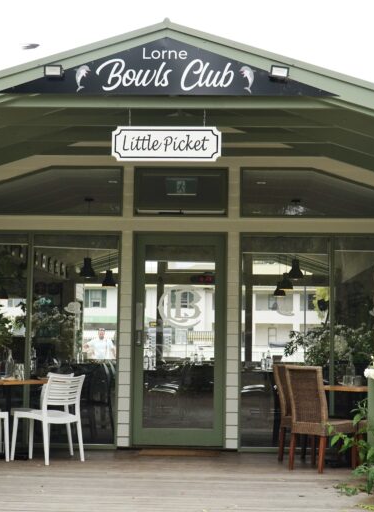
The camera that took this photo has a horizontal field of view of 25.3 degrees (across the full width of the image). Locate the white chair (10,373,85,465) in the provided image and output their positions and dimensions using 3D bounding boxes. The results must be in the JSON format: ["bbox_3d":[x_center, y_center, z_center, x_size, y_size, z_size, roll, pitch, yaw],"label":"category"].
[{"bbox_3d":[-1.286,1.505,7.771,0.540,0.810,0.470,-4,-7,37],"label":"white chair"}]

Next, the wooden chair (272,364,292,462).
[{"bbox_3d":[1.201,1.486,7.905,0.600,0.950,0.440,6,-8,-43],"label":"wooden chair"}]

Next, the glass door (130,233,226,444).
[{"bbox_3d":[-0.082,0.864,8.727,0.992,2.228,0.070,1,-6,2],"label":"glass door"}]

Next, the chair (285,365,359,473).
[{"bbox_3d":[1.230,1.453,7.580,0.440,0.950,0.600,-4,-8,39],"label":"chair"}]

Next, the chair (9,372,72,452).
[{"bbox_3d":[-1.426,1.545,8.175,0.540,0.810,0.470,7,-8,-44],"label":"chair"}]

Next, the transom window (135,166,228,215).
[{"bbox_3d":[-0.065,-0.685,8.888,1.016,0.541,0.080,1,-6,2],"label":"transom window"}]

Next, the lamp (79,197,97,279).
[{"bbox_3d":[-1.345,-0.236,11.417,0.225,1.134,0.225,1,-6,2],"label":"lamp"}]

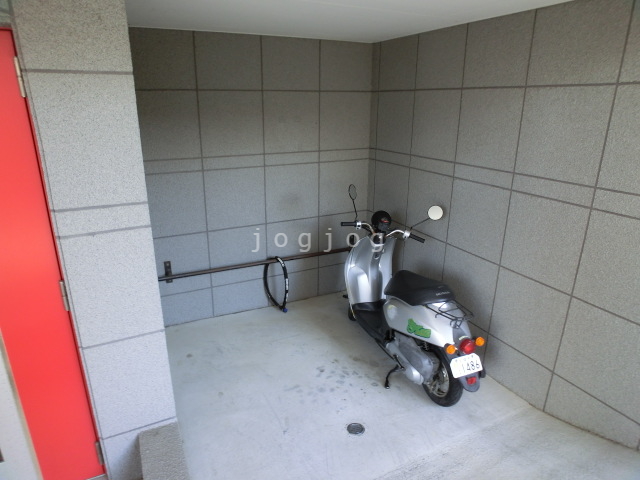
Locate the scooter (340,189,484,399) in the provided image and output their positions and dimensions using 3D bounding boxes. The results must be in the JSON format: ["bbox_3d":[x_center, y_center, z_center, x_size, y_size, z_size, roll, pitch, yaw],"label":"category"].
[{"bbox_3d":[0.539,0.277,2.729,0.630,1.260,1.650,-7,20,-21],"label":"scooter"}]

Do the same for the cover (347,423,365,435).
[{"bbox_3d":[0.207,1.090,2.240,0.105,0.014,0.103,0,19,0],"label":"cover"}]

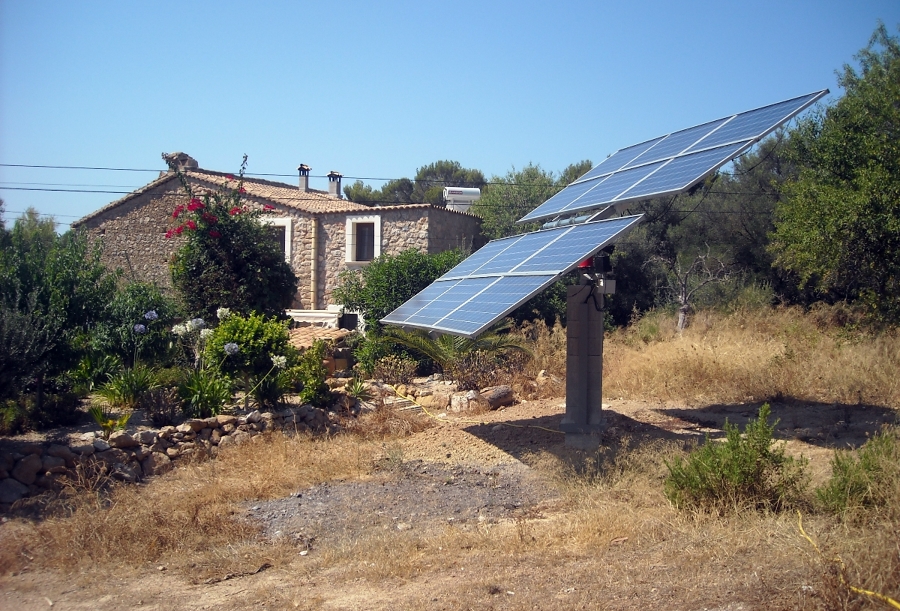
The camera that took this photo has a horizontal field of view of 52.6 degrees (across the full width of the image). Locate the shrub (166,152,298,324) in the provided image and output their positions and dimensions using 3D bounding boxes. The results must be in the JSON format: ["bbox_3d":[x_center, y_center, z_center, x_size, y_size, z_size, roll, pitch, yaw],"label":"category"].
[{"bbox_3d":[-4.754,-1.371,19.800,2.800,3.800,2.400,0,1,-14],"label":"shrub"}]

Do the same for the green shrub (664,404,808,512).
[{"bbox_3d":[2.386,1.250,7.625,1.130,0.780,0.950,0,1,0],"label":"green shrub"}]

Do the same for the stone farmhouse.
[{"bbox_3d":[-5.039,-2.231,32.755,13.000,5.600,9.200,1,1,21],"label":"stone farmhouse"}]

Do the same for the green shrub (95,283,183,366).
[{"bbox_3d":[-4.794,0.311,14.006,1.200,1.430,1.150,0,1,0],"label":"green shrub"}]

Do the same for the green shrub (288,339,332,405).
[{"bbox_3d":[-2.053,0.994,13.300,0.620,0.960,0.600,0,1,-9],"label":"green shrub"}]

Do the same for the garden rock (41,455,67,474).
[{"bbox_3d":[-3.834,1.538,8.800,0.220,0.190,0.260,1,1,23],"label":"garden rock"}]

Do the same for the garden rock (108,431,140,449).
[{"bbox_3d":[-3.426,1.406,9.550,0.270,0.190,0.320,1,1,23],"label":"garden rock"}]

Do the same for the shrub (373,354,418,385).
[{"bbox_3d":[-0.831,0.965,13.819,0.660,0.430,0.620,0,1,0],"label":"shrub"}]

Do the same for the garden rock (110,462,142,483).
[{"bbox_3d":[-3.352,1.725,9.400,0.260,0.200,0.310,1,1,23],"label":"garden rock"}]

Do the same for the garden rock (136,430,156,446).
[{"bbox_3d":[-3.302,1.447,9.900,0.210,0.170,0.220,1,1,23],"label":"garden rock"}]

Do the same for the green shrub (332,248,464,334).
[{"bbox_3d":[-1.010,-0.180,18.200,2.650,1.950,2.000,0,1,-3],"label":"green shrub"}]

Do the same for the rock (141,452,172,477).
[{"bbox_3d":[-2.830,1.521,8.780,0.290,0.220,0.230,0,1,-27],"label":"rock"}]

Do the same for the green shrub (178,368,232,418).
[{"bbox_3d":[-3.224,1.160,12.000,0.710,0.660,0.680,0,1,-15],"label":"green shrub"}]

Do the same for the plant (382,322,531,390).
[{"bbox_3d":[0.119,0.807,16.700,2.700,1.270,2.300,0,1,0],"label":"plant"}]

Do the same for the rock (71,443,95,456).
[{"bbox_3d":[-3.655,1.432,9.050,0.220,0.150,0.250,1,1,23],"label":"rock"}]

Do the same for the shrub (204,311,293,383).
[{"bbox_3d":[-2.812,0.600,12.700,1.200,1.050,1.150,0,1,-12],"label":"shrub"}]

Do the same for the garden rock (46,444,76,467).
[{"bbox_3d":[-3.379,1.275,7.926,0.250,0.180,0.200,0,1,-27],"label":"garden rock"}]

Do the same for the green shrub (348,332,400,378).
[{"bbox_3d":[-1.427,0.945,17.200,0.980,0.870,0.850,0,1,-5],"label":"green shrub"}]

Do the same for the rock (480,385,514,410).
[{"bbox_3d":[0.688,1.317,13.326,0.460,0.300,0.360,0,1,-11],"label":"rock"}]

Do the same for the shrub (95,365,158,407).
[{"bbox_3d":[-3.726,0.916,10.518,0.680,0.470,0.620,0,1,0],"label":"shrub"}]

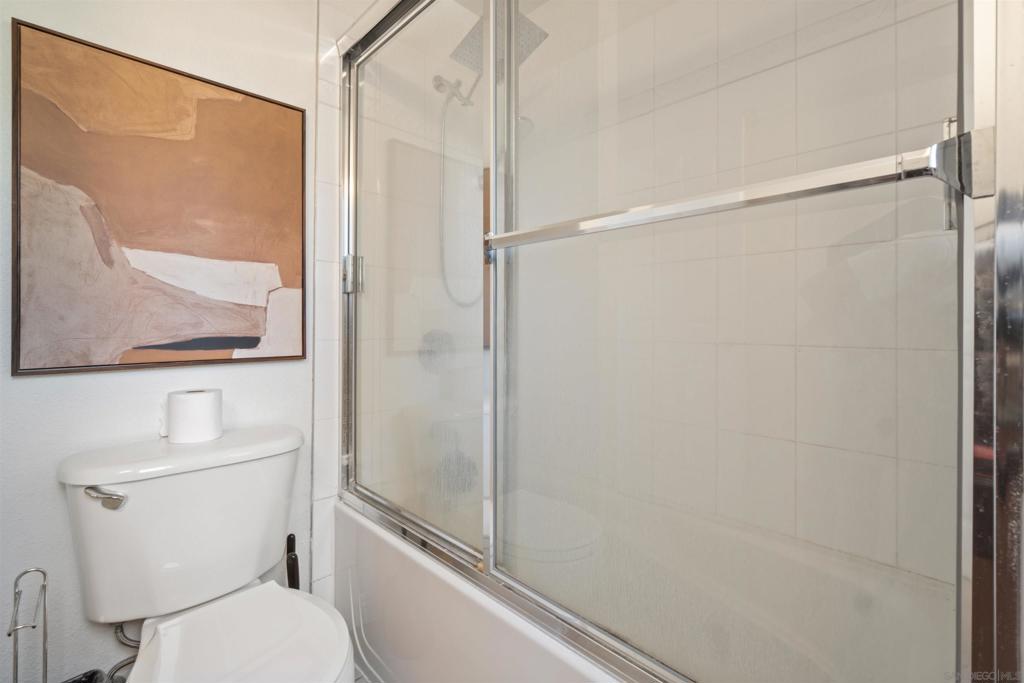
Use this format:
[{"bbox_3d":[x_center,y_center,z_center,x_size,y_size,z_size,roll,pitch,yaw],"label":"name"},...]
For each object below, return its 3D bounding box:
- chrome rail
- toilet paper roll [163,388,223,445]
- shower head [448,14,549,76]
[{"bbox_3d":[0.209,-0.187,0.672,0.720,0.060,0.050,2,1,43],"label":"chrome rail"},{"bbox_3d":[-0.779,0.182,1.050,0.109,0.113,0.109,0,0,-43],"label":"toilet paper roll"},{"bbox_3d":[-0.044,-1.019,1.462,0.250,0.035,0.250,-3,-15,-46],"label":"shower head"}]

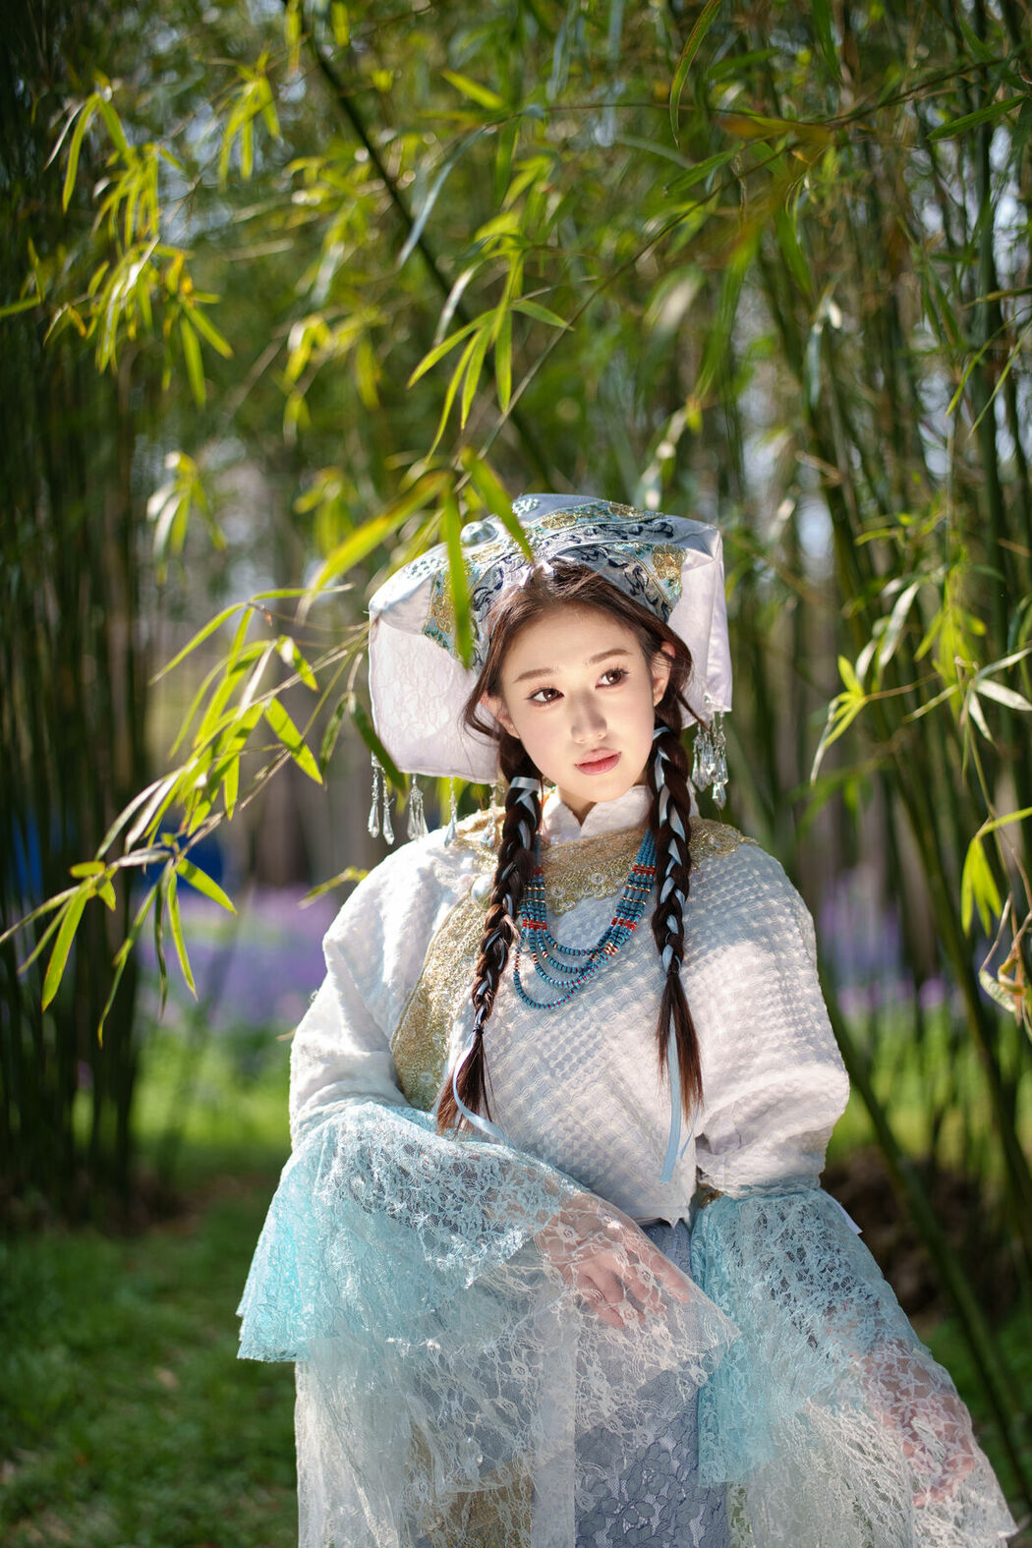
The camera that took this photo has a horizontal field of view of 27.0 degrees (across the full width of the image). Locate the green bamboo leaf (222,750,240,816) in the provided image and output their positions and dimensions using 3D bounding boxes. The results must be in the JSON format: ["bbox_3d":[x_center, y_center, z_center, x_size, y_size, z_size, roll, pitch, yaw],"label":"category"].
[{"bbox_3d":[-0.249,0.008,1.880,0.014,0.059,0.012,6,0,0],"label":"green bamboo leaf"}]

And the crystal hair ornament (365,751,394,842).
[{"bbox_3d":[-0.123,0.022,1.940,0.025,0.083,0.020,0,-1,0],"label":"crystal hair ornament"}]

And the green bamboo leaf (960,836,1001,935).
[{"bbox_3d":[0.450,0.107,2.080,0.040,0.095,0.025,0,-1,0],"label":"green bamboo leaf"}]

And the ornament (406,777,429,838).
[{"bbox_3d":[-0.089,0.031,1.950,0.021,0.058,0.016,0,-1,0],"label":"ornament"}]

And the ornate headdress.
[{"bbox_3d":[0.031,-0.116,1.950,0.320,0.250,0.240,-10,2,-7],"label":"ornate headdress"}]

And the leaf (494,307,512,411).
[{"bbox_3d":[-0.011,-0.377,1.950,0.017,0.094,0.015,0,-1,0],"label":"leaf"}]

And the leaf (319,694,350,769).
[{"bbox_3d":[-0.160,-0.036,1.900,0.013,0.070,0.014,18,0,0],"label":"leaf"}]

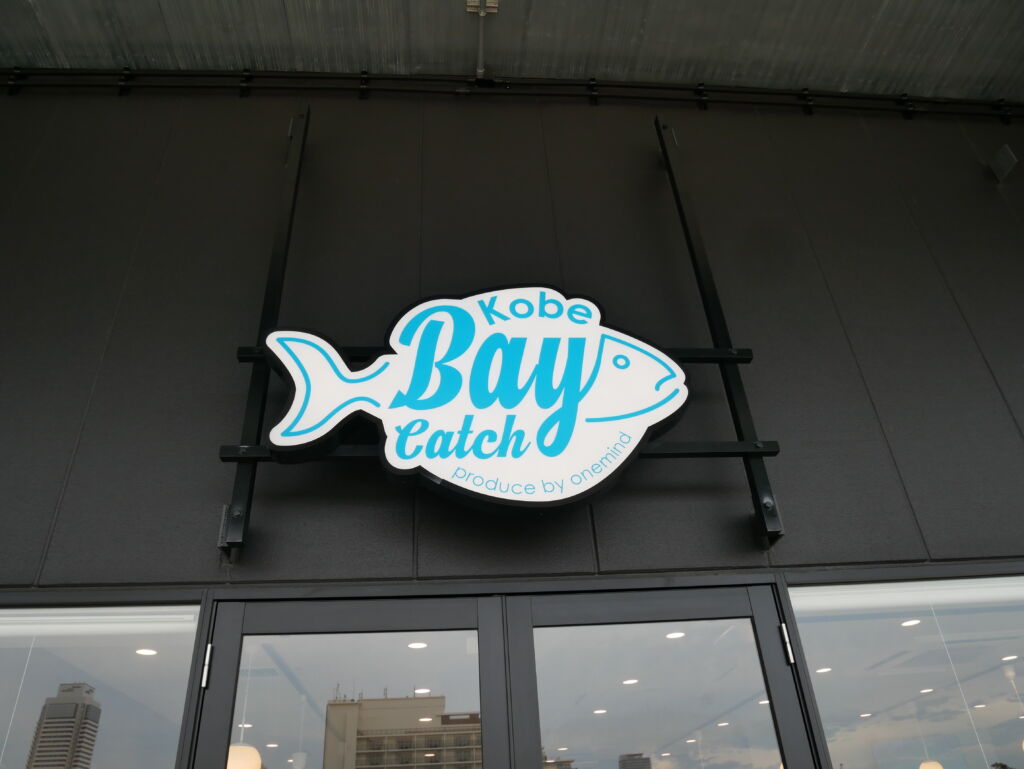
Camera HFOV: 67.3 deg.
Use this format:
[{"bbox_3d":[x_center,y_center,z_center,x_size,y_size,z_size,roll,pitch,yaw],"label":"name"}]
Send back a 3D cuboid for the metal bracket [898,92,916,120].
[{"bbox_3d":[2.156,-1.513,4.195,0.050,0.170,0.060,0,-35,-6],"label":"metal bracket"}]

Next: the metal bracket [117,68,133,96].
[{"bbox_3d":[-1.913,-1.491,3.793,0.050,0.170,0.060,0,-35,-6],"label":"metal bracket"}]

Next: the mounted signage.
[{"bbox_3d":[-0.120,0.027,2.642,1.480,0.920,0.095,0,-35,-6],"label":"mounted signage"}]

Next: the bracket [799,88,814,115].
[{"bbox_3d":[1.580,-1.513,4.121,0.050,0.170,0.060,0,-35,-6],"label":"bracket"}]

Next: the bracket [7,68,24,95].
[{"bbox_3d":[-2.433,-1.486,3.766,0.050,0.170,0.060,0,-35,-6],"label":"bracket"}]

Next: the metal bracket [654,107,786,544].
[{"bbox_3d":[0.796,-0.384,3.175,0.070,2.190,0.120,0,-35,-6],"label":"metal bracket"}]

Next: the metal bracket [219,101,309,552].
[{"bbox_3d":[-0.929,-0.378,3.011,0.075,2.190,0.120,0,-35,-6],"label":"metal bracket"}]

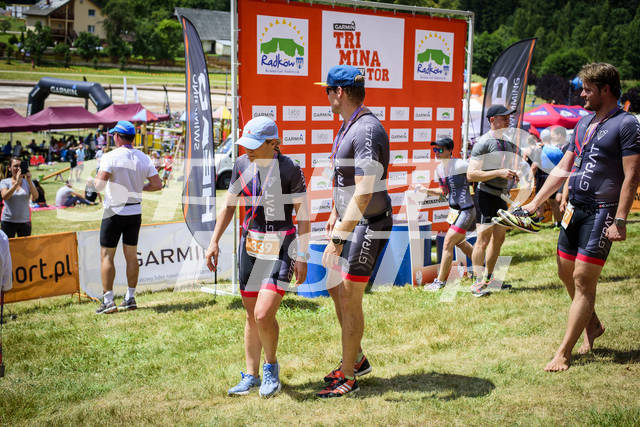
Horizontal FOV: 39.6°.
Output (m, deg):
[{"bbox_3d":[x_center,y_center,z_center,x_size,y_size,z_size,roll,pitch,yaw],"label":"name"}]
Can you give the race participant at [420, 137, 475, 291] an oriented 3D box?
[{"bbox_3d":[1.395,-0.032,9.500,0.640,1.640,0.470,-7,14,-38],"label":"race participant"}]

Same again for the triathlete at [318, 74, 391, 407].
[{"bbox_3d":[0.179,0.097,5.060,0.430,1.870,0.500,-1,12,-17],"label":"triathlete"}]

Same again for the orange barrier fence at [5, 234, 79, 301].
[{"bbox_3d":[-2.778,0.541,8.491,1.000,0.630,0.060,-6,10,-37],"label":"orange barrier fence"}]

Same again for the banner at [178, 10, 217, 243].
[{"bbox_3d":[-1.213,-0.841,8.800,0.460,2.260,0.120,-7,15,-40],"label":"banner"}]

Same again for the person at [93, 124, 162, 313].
[{"bbox_3d":[-1.831,0.009,8.370,0.630,1.790,0.430,-2,12,-21],"label":"person"}]

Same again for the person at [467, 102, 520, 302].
[{"bbox_3d":[1.688,-0.146,8.650,0.540,1.810,0.430,-4,13,-30],"label":"person"}]

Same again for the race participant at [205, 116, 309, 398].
[{"bbox_3d":[-0.356,0.233,5.060,0.570,1.620,0.420,7,12,23],"label":"race participant"}]

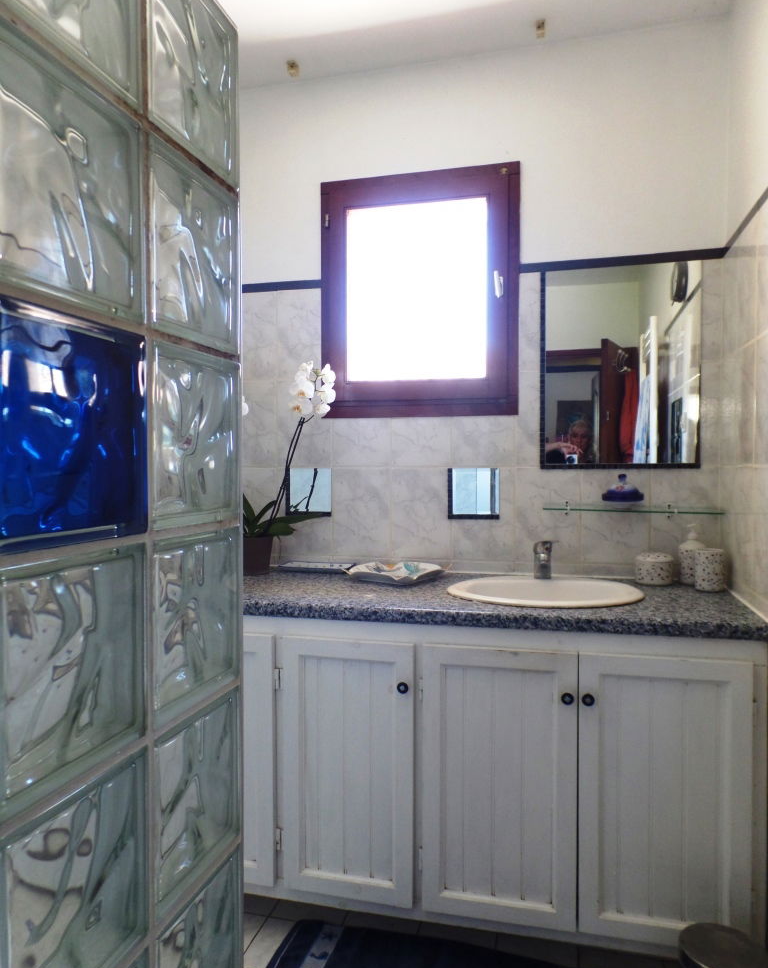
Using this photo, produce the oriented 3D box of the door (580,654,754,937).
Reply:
[{"bbox_3d":[0.628,0.705,1.526,0.364,0.638,0.021,0,1,14],"label":"door"}]

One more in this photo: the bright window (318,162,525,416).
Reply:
[{"bbox_3d":[0.110,-0.612,2.216,0.654,0.784,0.060,0,1,14],"label":"bright window"}]

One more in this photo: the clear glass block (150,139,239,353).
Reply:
[{"bbox_3d":[-0.240,-0.251,0.762,0.080,0.190,0.190,0,1,15],"label":"clear glass block"}]

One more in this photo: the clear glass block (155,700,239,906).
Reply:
[{"bbox_3d":[-0.240,0.349,0.775,0.080,0.190,0.190,0,1,15],"label":"clear glass block"}]

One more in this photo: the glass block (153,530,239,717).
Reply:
[{"bbox_3d":[-0.240,0.149,0.771,0.080,0.190,0.190,0,1,15],"label":"glass block"}]

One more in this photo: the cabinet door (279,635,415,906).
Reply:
[{"bbox_3d":[-0.092,0.708,1.700,0.341,0.641,0.021,0,1,14],"label":"cabinet door"}]

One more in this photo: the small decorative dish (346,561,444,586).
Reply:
[{"bbox_3d":[0.043,0.272,2.070,0.220,0.036,0.210,1,2,39],"label":"small decorative dish"}]

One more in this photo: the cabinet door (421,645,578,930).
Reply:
[{"bbox_3d":[0.270,0.710,1.612,0.362,0.645,0.021,0,1,14],"label":"cabinet door"}]

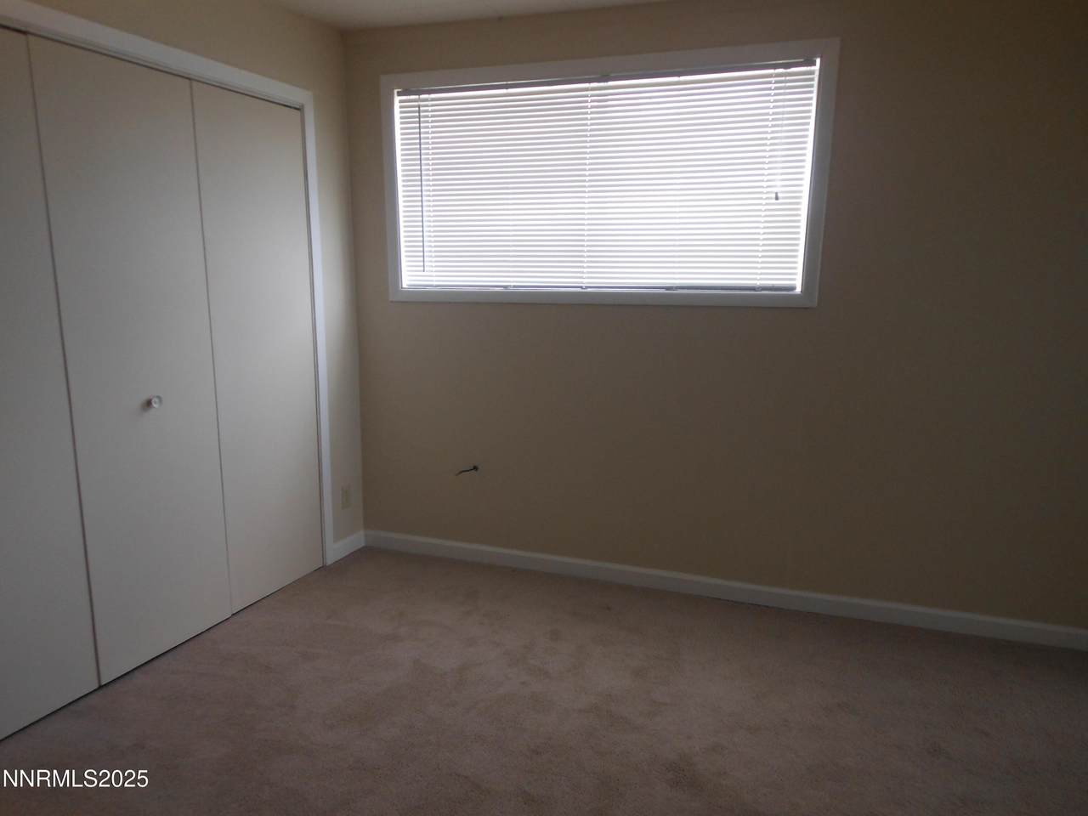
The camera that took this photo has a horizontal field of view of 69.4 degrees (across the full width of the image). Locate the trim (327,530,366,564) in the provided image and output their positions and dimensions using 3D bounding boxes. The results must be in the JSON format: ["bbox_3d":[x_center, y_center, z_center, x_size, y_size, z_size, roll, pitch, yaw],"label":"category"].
[{"bbox_3d":[-0.973,0.682,3.891,0.018,0.087,0.300,4,11,21],"label":"trim"}]

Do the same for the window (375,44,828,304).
[{"bbox_3d":[0.176,-0.943,3.321,1.910,0.980,0.090,4,11,21],"label":"window"}]

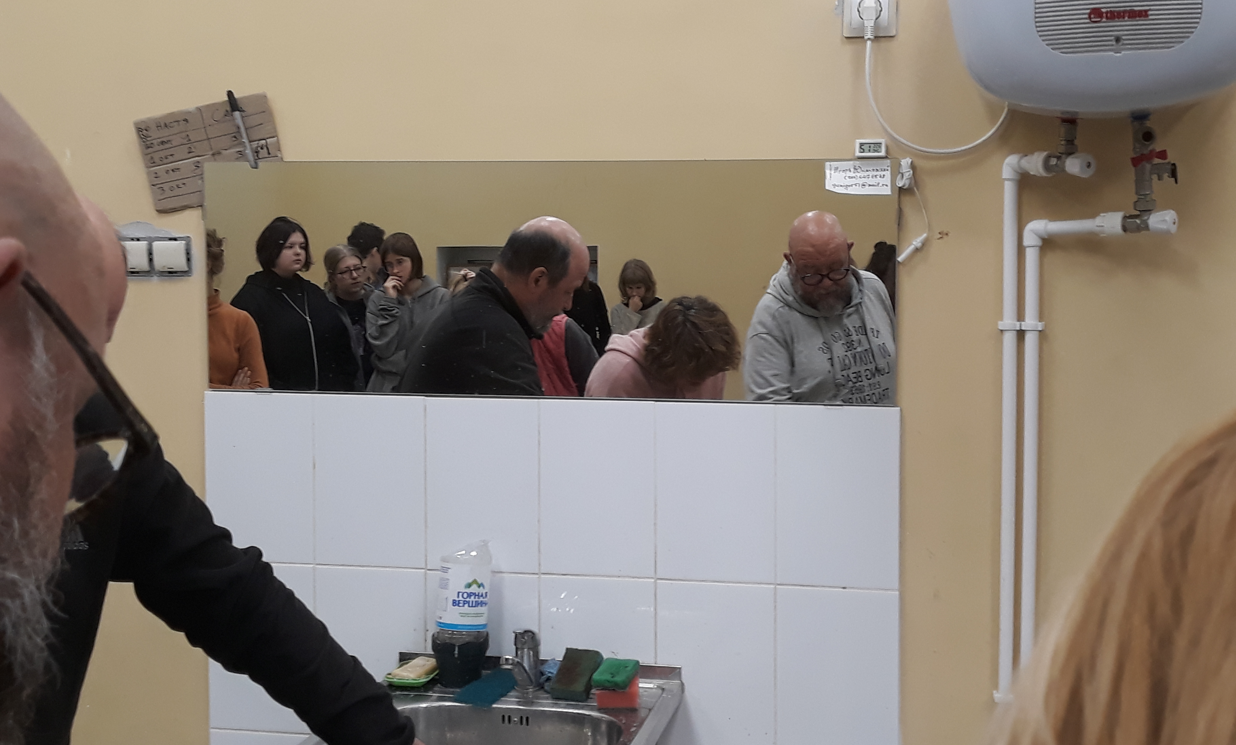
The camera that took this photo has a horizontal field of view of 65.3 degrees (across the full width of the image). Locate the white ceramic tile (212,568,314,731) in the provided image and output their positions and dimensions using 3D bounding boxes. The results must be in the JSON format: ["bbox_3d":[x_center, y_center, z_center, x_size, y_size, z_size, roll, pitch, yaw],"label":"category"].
[{"bbox_3d":[-0.633,0.487,1.713,0.198,0.298,0.009,1,2,7],"label":"white ceramic tile"}]

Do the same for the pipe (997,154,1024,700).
[{"bbox_3d":[0.619,0.107,1.529,0.025,0.900,0.025,0,2,8],"label":"pipe"}]

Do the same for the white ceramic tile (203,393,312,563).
[{"bbox_3d":[-0.630,0.188,1.703,0.198,0.298,0.009,1,2,7],"label":"white ceramic tile"}]

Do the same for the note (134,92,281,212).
[{"bbox_3d":[-0.726,-0.392,1.718,0.262,0.170,0.006,-12,0,8],"label":"note"}]

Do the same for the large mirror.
[{"bbox_3d":[-0.141,-0.155,1.641,1.200,0.400,0.008,1,2,8],"label":"large mirror"}]

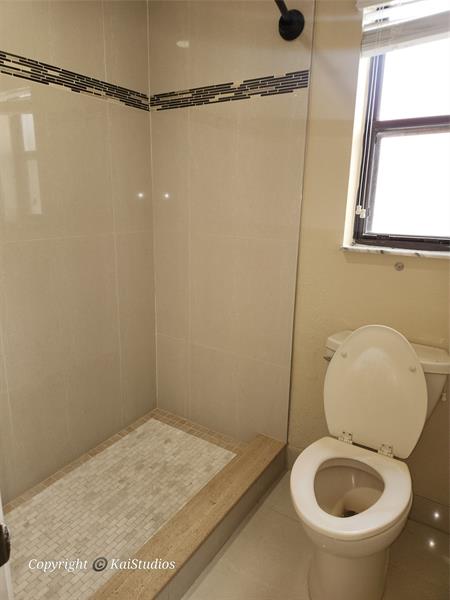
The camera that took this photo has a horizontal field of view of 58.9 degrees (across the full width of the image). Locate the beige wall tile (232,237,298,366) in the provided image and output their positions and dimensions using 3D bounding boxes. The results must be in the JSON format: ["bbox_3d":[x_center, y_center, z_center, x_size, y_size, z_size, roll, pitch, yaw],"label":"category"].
[{"bbox_3d":[0.193,0.010,1.943,0.311,0.604,0.012,10,17,32],"label":"beige wall tile"}]

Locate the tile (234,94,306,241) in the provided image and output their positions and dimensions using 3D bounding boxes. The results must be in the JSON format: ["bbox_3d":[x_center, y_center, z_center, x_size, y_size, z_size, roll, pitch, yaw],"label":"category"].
[{"bbox_3d":[0.203,-0.579,1.796,0.311,0.604,0.012,10,17,32],"label":"tile"}]

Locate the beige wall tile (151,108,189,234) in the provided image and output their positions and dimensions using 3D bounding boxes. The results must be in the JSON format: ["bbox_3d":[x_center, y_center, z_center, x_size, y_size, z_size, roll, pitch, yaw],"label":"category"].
[{"bbox_3d":[-0.286,-0.666,2.109,0.250,0.604,0.012,10,17,32],"label":"beige wall tile"}]

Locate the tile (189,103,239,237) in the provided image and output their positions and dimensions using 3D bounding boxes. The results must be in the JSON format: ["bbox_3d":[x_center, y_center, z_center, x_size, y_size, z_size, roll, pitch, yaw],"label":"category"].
[{"bbox_3d":[-0.054,-0.625,1.960,0.301,0.604,0.012,10,17,32],"label":"tile"}]

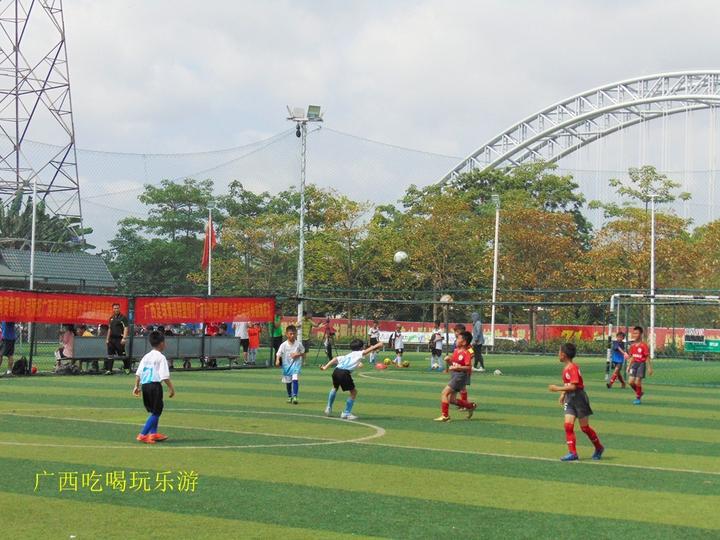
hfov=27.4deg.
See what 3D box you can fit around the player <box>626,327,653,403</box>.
[{"bbox_3d":[4.959,1.697,26.200,0.460,1.389,0.360,1,-2,27],"label":"player"}]

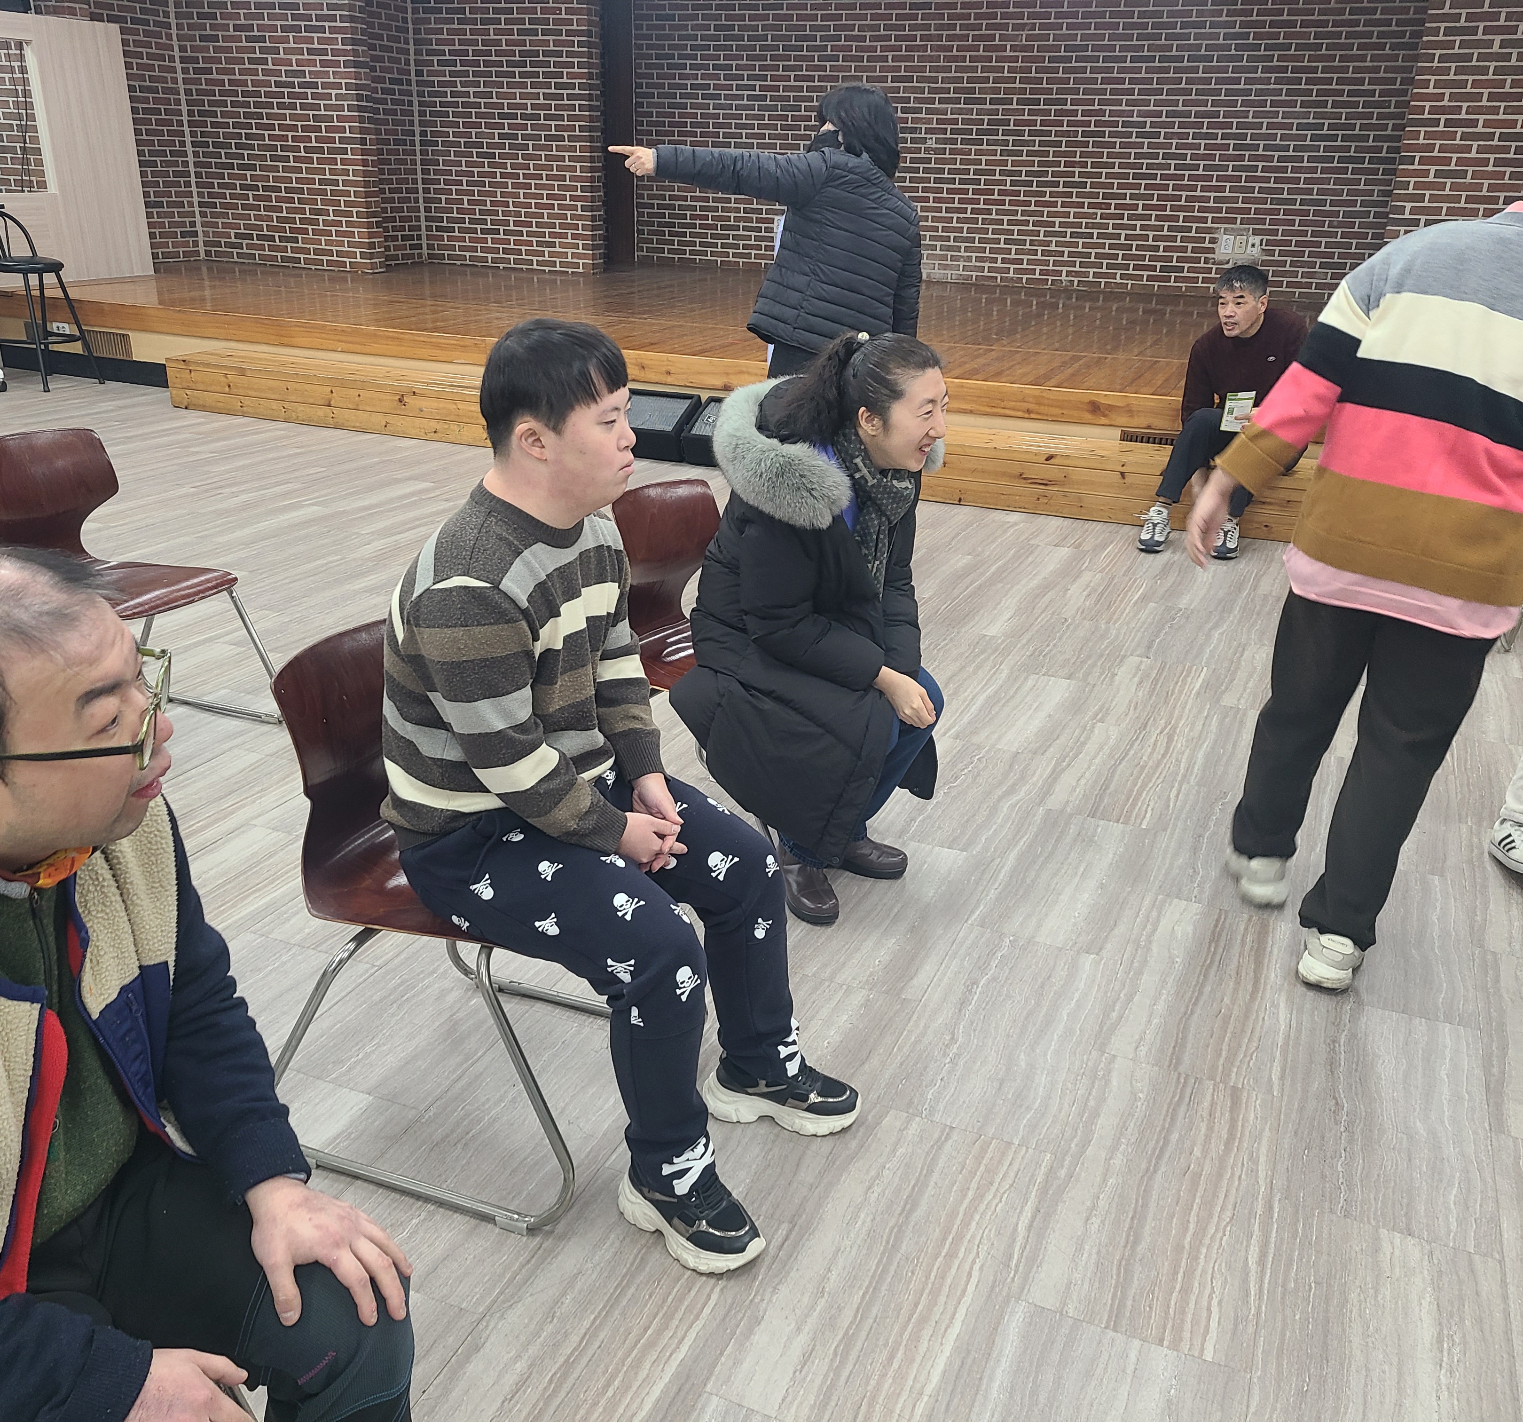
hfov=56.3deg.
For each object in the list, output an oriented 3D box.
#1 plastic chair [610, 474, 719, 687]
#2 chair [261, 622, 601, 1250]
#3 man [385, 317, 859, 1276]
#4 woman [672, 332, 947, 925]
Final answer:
[{"bbox_3d":[-0.056,-0.099,3.083,0.534,0.775,0.534,12,23,25],"label":"plastic chair"},{"bbox_3d":[-0.406,0.252,2.150,0.534,0.775,0.534,9,22,19],"label":"chair"},{"bbox_3d":[-0.235,0.077,2.001,0.745,1.219,0.504,10,23,20],"label":"man"},{"bbox_3d":[0.082,-0.193,2.863,0.604,1.118,0.534,16,25,32],"label":"woman"}]

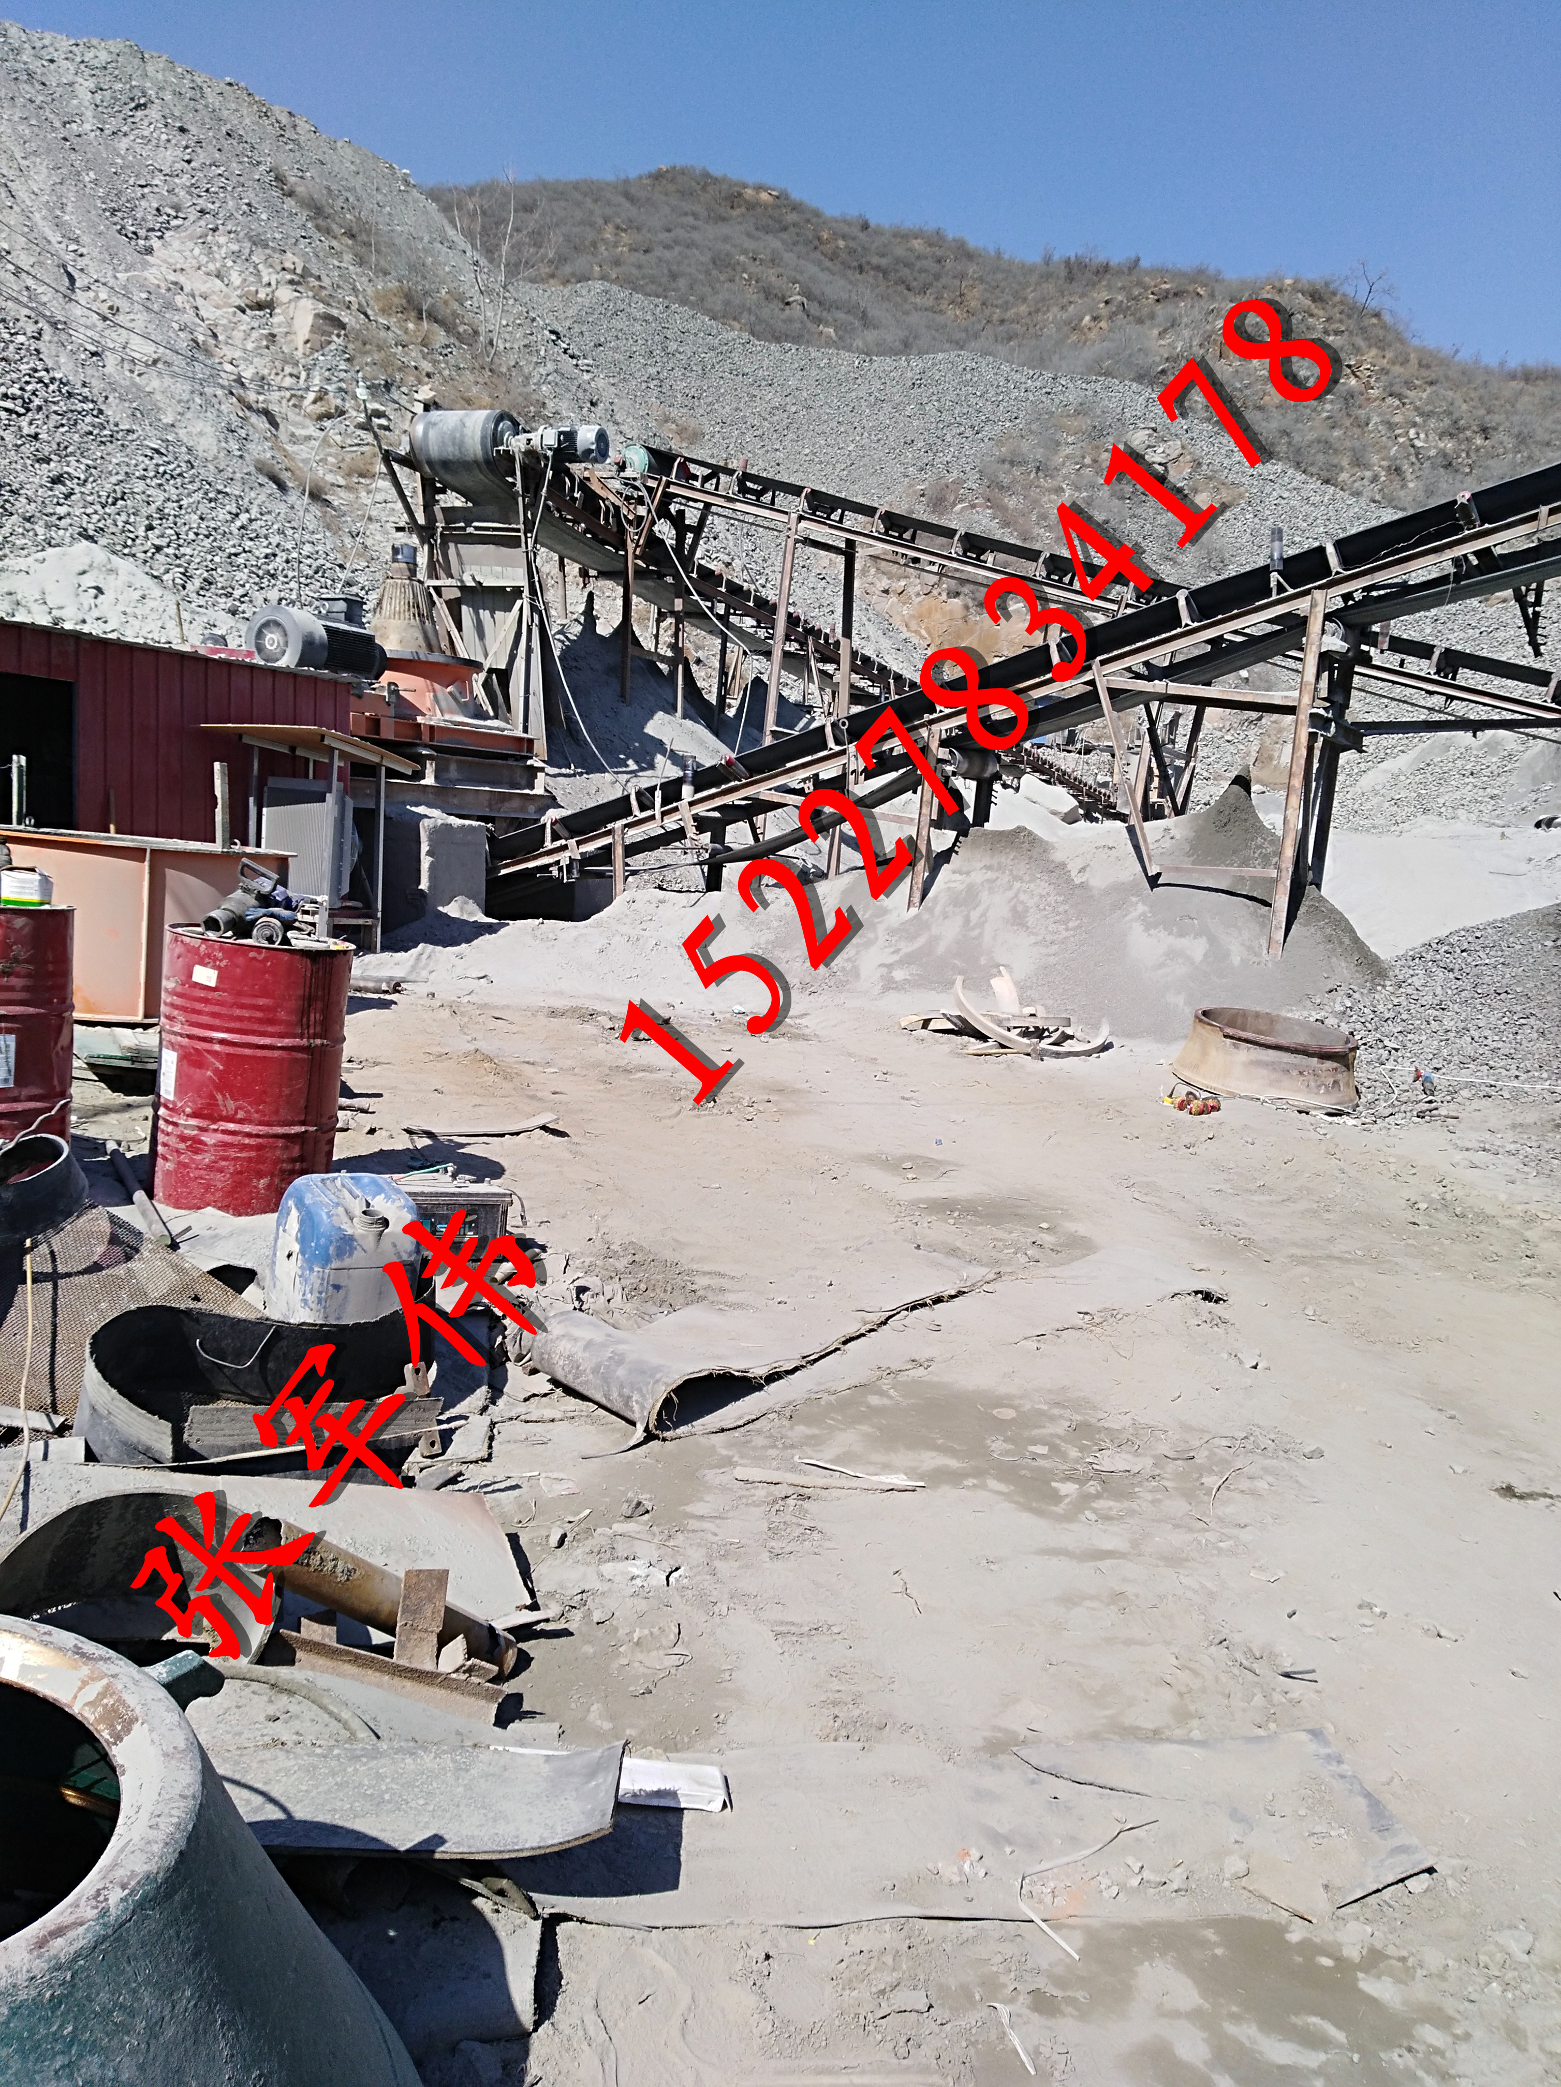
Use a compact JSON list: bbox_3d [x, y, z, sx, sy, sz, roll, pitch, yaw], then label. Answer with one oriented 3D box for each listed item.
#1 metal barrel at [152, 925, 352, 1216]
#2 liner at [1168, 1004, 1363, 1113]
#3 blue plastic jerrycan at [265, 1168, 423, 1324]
[{"bbox_3d":[-1.744,0.077,5.169,0.588,0.880,0.588,8,10,0],"label":"metal barrel"},{"bbox_3d":[2.735,0.070,8.762,1.028,0.327,1.028,8,14,0],"label":"liner"},{"bbox_3d":[-1.057,0.519,3.780,0.290,0.390,0.280,0,8,-33],"label":"blue plastic jerrycan"}]

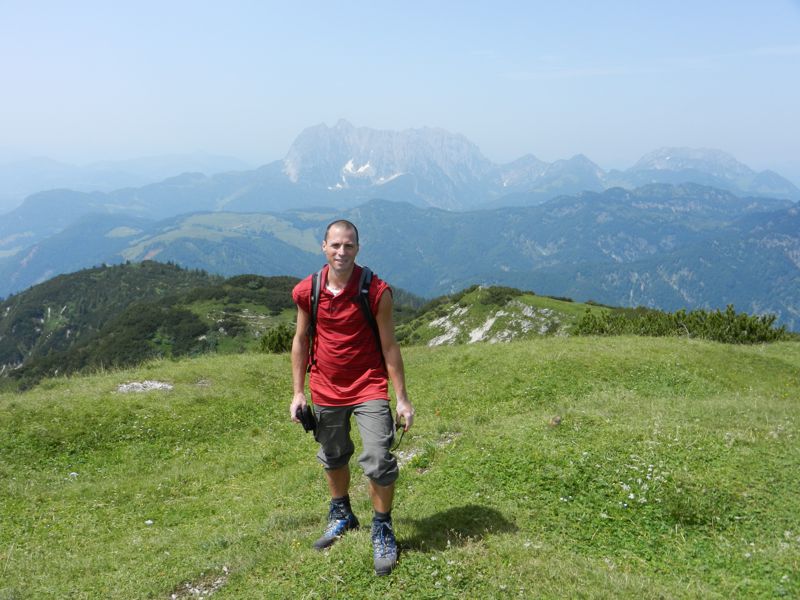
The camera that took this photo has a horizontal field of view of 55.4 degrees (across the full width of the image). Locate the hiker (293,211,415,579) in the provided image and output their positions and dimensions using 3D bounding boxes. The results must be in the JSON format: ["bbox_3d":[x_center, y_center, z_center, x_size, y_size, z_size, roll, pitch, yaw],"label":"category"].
[{"bbox_3d":[-0.225,0.477,3.856,0.580,1.770,0.600,2,11,12],"label":"hiker"}]

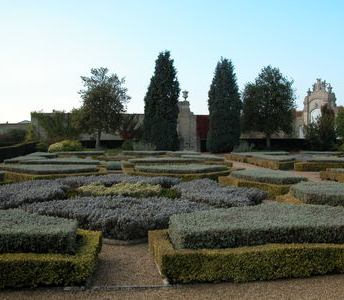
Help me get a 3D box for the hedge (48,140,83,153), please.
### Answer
[{"bbox_3d":[-10.300,-0.320,39.300,3.300,1.250,2.400,0,2,0],"label":"hedge"}]

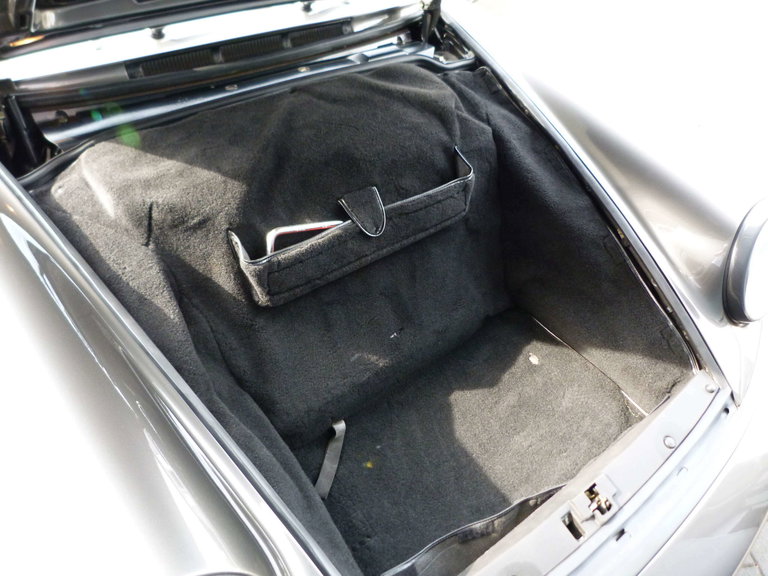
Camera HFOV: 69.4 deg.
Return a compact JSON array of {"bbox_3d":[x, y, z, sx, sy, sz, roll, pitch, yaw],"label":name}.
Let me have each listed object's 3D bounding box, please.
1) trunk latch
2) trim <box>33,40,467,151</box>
[{"bbox_3d":[0.296,0.314,0.793,0.076,0.025,0.046,-24,73,-25],"label":"trunk latch"},{"bbox_3d":[-0.215,-0.433,1.195,0.949,0.036,0.051,-24,53,-25],"label":"trim"}]

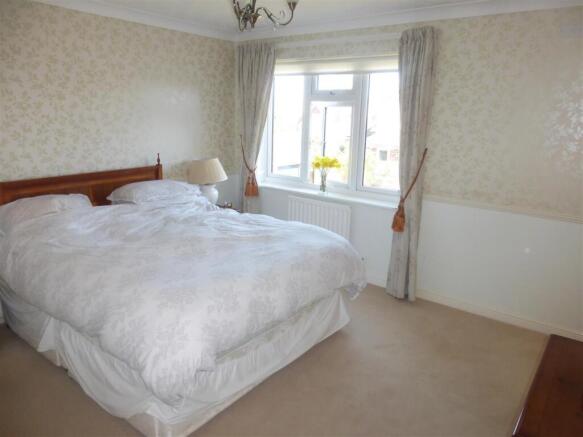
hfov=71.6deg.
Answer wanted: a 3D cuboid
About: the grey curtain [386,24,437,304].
[{"bbox_3d":[0.974,-0.372,3.386,0.330,2.220,0.160,12,19,35],"label":"grey curtain"}]

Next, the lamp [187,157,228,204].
[{"bbox_3d":[-0.817,-0.328,3.931,0.385,0.480,0.385,1,15,0],"label":"lamp"}]

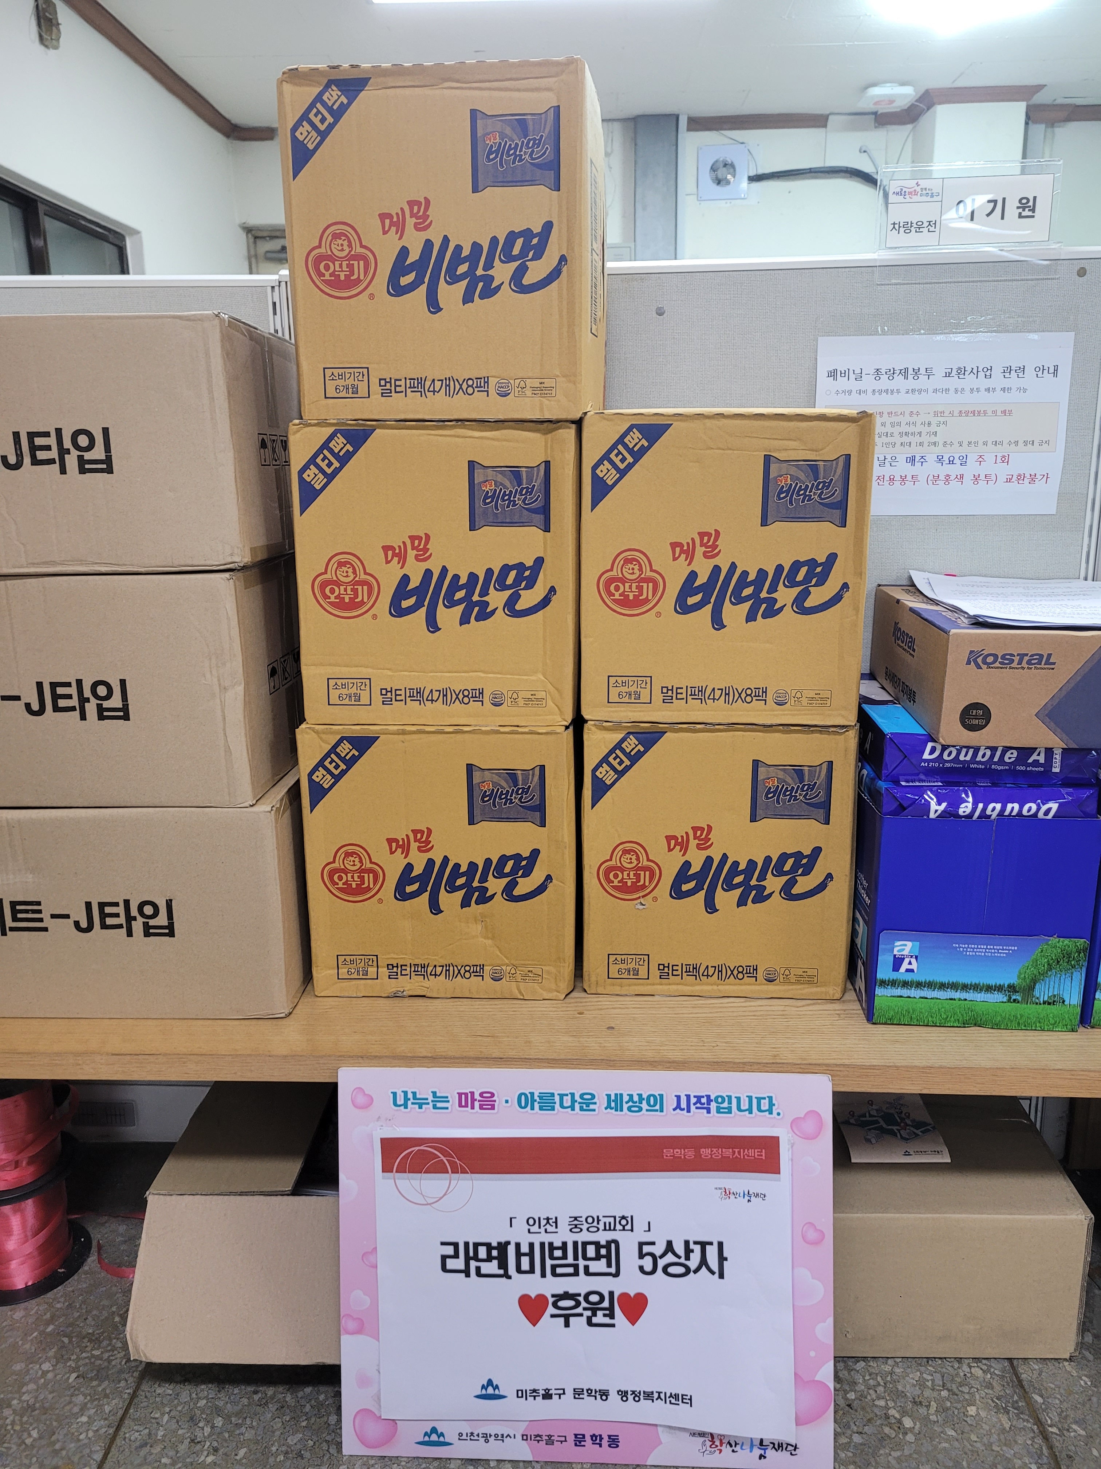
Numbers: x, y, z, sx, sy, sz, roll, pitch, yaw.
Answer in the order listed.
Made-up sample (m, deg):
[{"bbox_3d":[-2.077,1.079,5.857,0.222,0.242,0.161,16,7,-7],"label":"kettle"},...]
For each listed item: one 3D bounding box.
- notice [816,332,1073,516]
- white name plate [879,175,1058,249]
[{"bbox_3d":[0.470,-0.372,1.334,0.297,0.210,0.005,0,14,4],"label":"notice"},{"bbox_3d":[0.485,-0.606,1.277,0.184,0.072,0.005,1,13,6],"label":"white name plate"}]

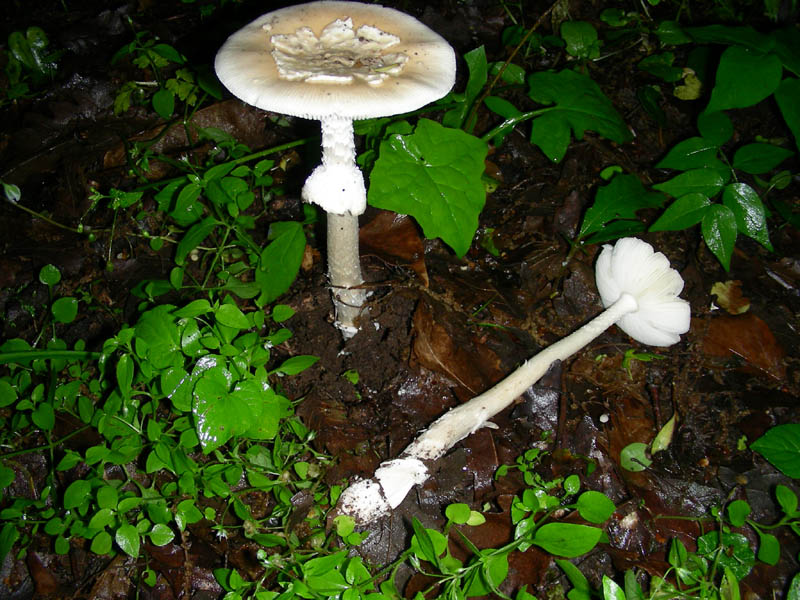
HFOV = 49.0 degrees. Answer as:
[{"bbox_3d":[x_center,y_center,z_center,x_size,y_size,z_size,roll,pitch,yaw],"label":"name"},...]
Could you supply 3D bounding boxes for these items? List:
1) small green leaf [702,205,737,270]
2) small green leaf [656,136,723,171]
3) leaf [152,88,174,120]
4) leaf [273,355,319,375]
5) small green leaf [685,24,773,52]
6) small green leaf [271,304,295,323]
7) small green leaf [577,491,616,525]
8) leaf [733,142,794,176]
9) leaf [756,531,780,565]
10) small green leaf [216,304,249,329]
[{"bbox_3d":[0.184,-0.036,0.502,0.019,0.007,0.049,1,55,1],"label":"small green leaf"},{"bbox_3d":[0.176,-0.089,0.541,0.046,0.007,0.029,-17,52,-13],"label":"small green leaf"},{"bbox_3d":[-0.188,-0.156,0.699,0.017,0.004,0.028,-14,74,-13],"label":"leaf"},{"bbox_3d":[-0.057,0.036,0.486,0.028,0.004,0.010,-19,57,-16],"label":"leaf"},{"bbox_3d":[0.234,-0.187,0.627,0.060,0.009,0.047,10,41,11],"label":"small green leaf"},{"bbox_3d":[-0.070,0.008,0.519,0.015,0.004,0.011,-15,67,-12],"label":"small green leaf"},{"bbox_3d":[0.082,0.086,0.364,0.016,0.002,0.015,0,50,0],"label":"small green leaf"},{"bbox_3d":[0.255,-0.099,0.616,0.042,0.005,0.025,-6,58,7],"label":"leaf"},{"bbox_3d":[0.172,0.116,0.409,0.010,0.003,0.015,-7,52,6],"label":"leaf"},{"bbox_3d":[-0.083,0.009,0.441,0.022,0.003,0.012,32,58,16],"label":"small green leaf"}]

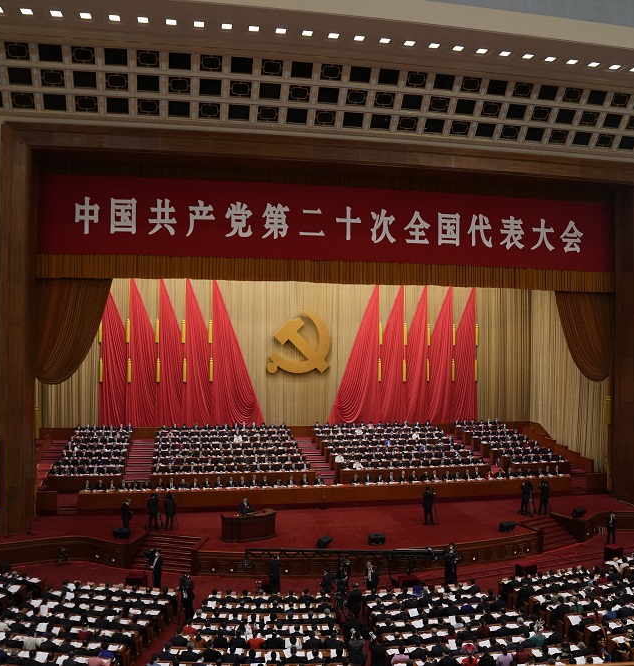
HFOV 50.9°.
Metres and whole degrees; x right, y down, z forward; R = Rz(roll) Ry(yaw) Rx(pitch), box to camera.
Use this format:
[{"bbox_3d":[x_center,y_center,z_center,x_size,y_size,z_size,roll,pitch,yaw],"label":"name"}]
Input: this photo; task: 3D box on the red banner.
[{"bbox_3d":[1.830,-5.860,37.100,32.800,4.100,0.200,1,-1,-11],"label":"red banner"}]

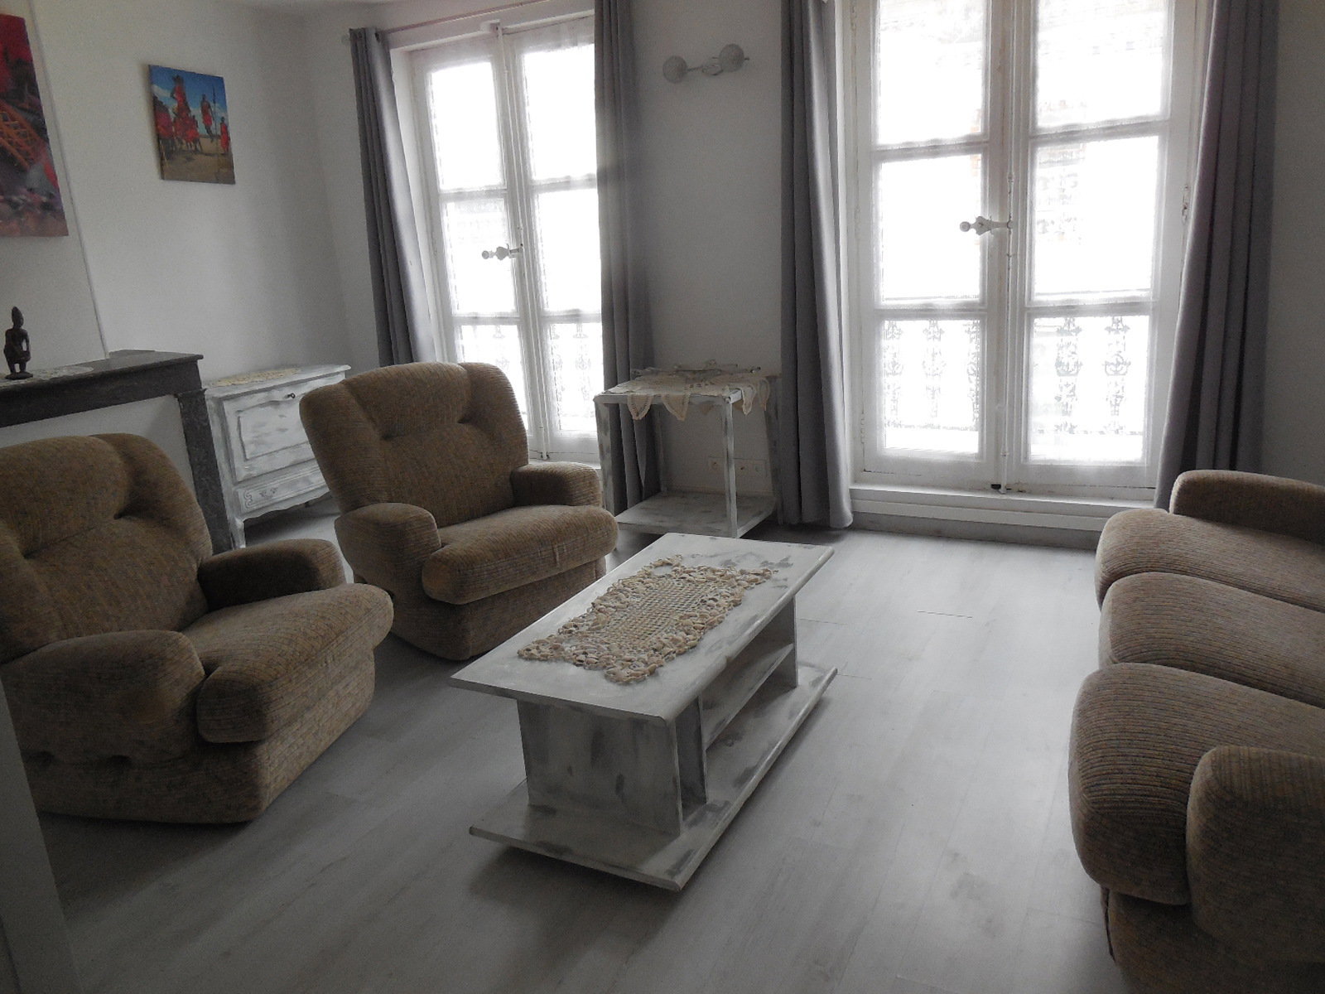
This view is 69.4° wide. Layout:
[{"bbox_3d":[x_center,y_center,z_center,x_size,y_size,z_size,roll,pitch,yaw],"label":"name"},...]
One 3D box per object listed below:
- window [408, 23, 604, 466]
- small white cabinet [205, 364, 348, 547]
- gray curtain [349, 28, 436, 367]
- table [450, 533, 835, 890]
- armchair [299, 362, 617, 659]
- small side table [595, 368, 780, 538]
[{"bbox_3d":[-0.735,-1.287,5.121,1.197,2.217,0.095,4,17,28],"label":"window"},{"bbox_3d":[-2.112,-0.241,5.221,0.367,0.802,0.938,4,17,28],"label":"small white cabinet"},{"bbox_3d":[-1.483,-1.269,5.417,0.408,2.557,0.129,4,17,28],"label":"gray curtain"},{"bbox_3d":[0.026,0.502,2.576,0.551,0.428,1.088,4,17,27],"label":"table"},{"bbox_3d":[-0.740,-0.003,3.704,0.870,0.932,0.884,-16,19,-39],"label":"armchair"},{"bbox_3d":[0.131,-0.211,4.689,0.734,0.707,0.517,4,17,28],"label":"small side table"}]

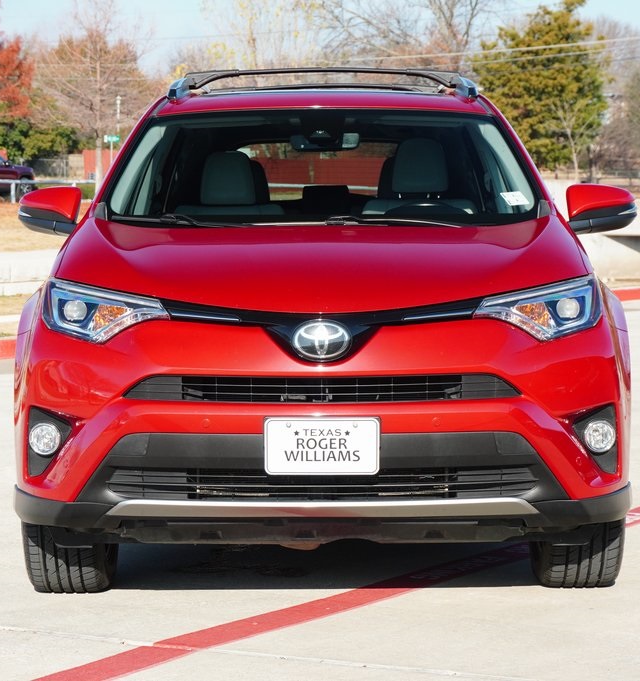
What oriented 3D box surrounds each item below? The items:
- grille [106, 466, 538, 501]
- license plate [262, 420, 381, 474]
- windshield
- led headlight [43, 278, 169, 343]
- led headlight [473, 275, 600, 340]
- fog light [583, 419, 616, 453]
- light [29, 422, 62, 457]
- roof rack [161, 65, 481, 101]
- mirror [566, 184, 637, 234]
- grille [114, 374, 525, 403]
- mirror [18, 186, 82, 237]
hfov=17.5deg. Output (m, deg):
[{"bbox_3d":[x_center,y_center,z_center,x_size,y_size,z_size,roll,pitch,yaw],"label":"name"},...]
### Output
[{"bbox_3d":[0.006,0.380,5.624,1.187,0.090,0.154,0,3,0],"label":"grille"},{"bbox_3d":[0.007,0.281,5.490,0.305,0.154,0.012,0,3,0],"label":"license plate"},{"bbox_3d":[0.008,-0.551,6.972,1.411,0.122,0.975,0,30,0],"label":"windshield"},{"bbox_3d":[-0.598,-0.086,5.792,0.389,0.167,0.384,0,3,0],"label":"led headlight"},{"bbox_3d":[0.608,-0.092,5.792,0.385,0.168,0.387,0,3,0],"label":"led headlight"},{"bbox_3d":[0.777,0.266,5.770,0.095,0.095,0.070,0,3,0],"label":"fog light"},{"bbox_3d":[-0.763,0.275,5.770,0.095,0.095,0.070,0,3,0],"label":"light"},{"bbox_3d":[0.015,-0.951,8.025,1.095,0.141,1.504,0,3,0],"label":"roof rack"},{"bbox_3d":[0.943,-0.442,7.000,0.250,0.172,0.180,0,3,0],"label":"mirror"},{"bbox_3d":[0.004,0.125,5.624,1.082,0.073,0.153,0,3,0],"label":"grille"},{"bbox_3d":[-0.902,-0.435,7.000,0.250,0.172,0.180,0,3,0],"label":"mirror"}]

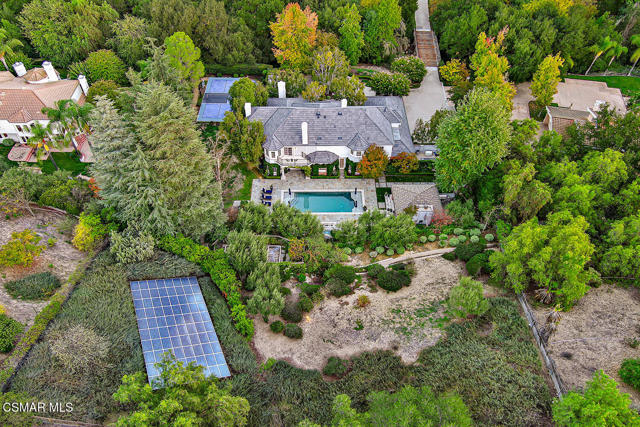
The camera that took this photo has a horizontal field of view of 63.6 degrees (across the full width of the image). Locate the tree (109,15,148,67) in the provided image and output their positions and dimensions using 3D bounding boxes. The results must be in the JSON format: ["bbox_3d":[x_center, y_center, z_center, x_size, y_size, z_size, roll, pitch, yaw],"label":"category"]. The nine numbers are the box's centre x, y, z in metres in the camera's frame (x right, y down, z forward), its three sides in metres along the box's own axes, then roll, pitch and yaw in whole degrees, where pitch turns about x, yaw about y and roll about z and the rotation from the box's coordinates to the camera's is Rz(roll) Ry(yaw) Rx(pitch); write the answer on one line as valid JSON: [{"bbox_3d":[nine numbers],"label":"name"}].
[{"bbox_3d":[-38.000,-33.800,103.000,7.700,10.500,7.700,0,46,0],"label":"tree"}]

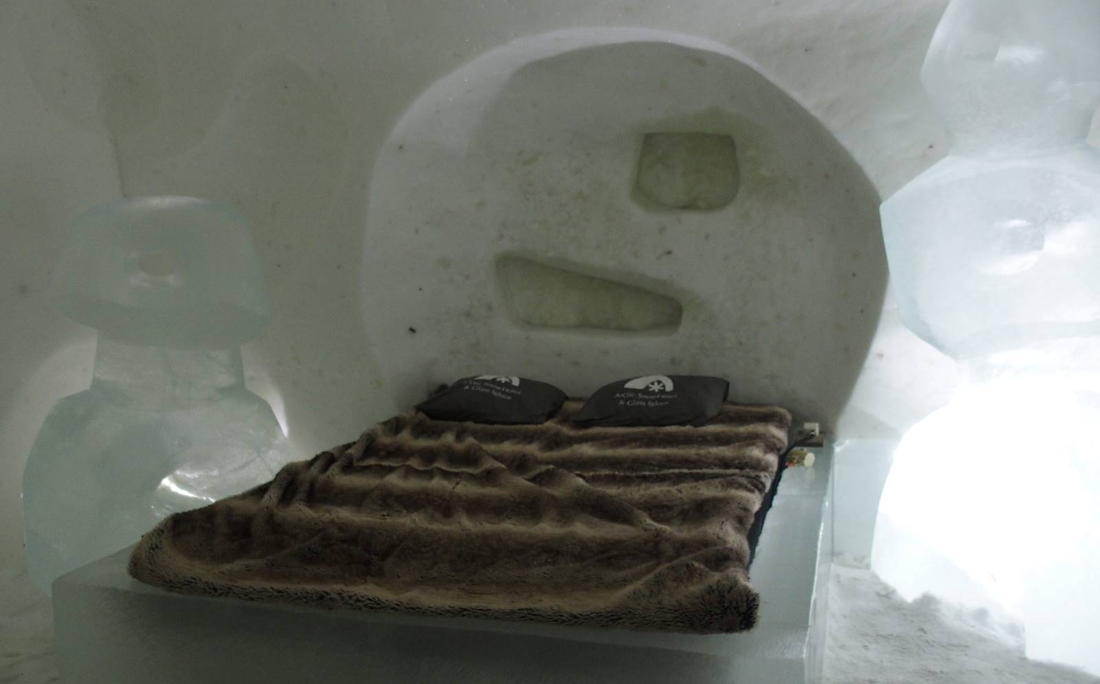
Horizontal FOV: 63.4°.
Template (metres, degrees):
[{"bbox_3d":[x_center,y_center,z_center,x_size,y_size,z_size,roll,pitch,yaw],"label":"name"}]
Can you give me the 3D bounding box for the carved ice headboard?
[{"bbox_3d":[0.222,-0.460,4.110,2.442,1.848,0.396,0,8,19],"label":"carved ice headboard"}]

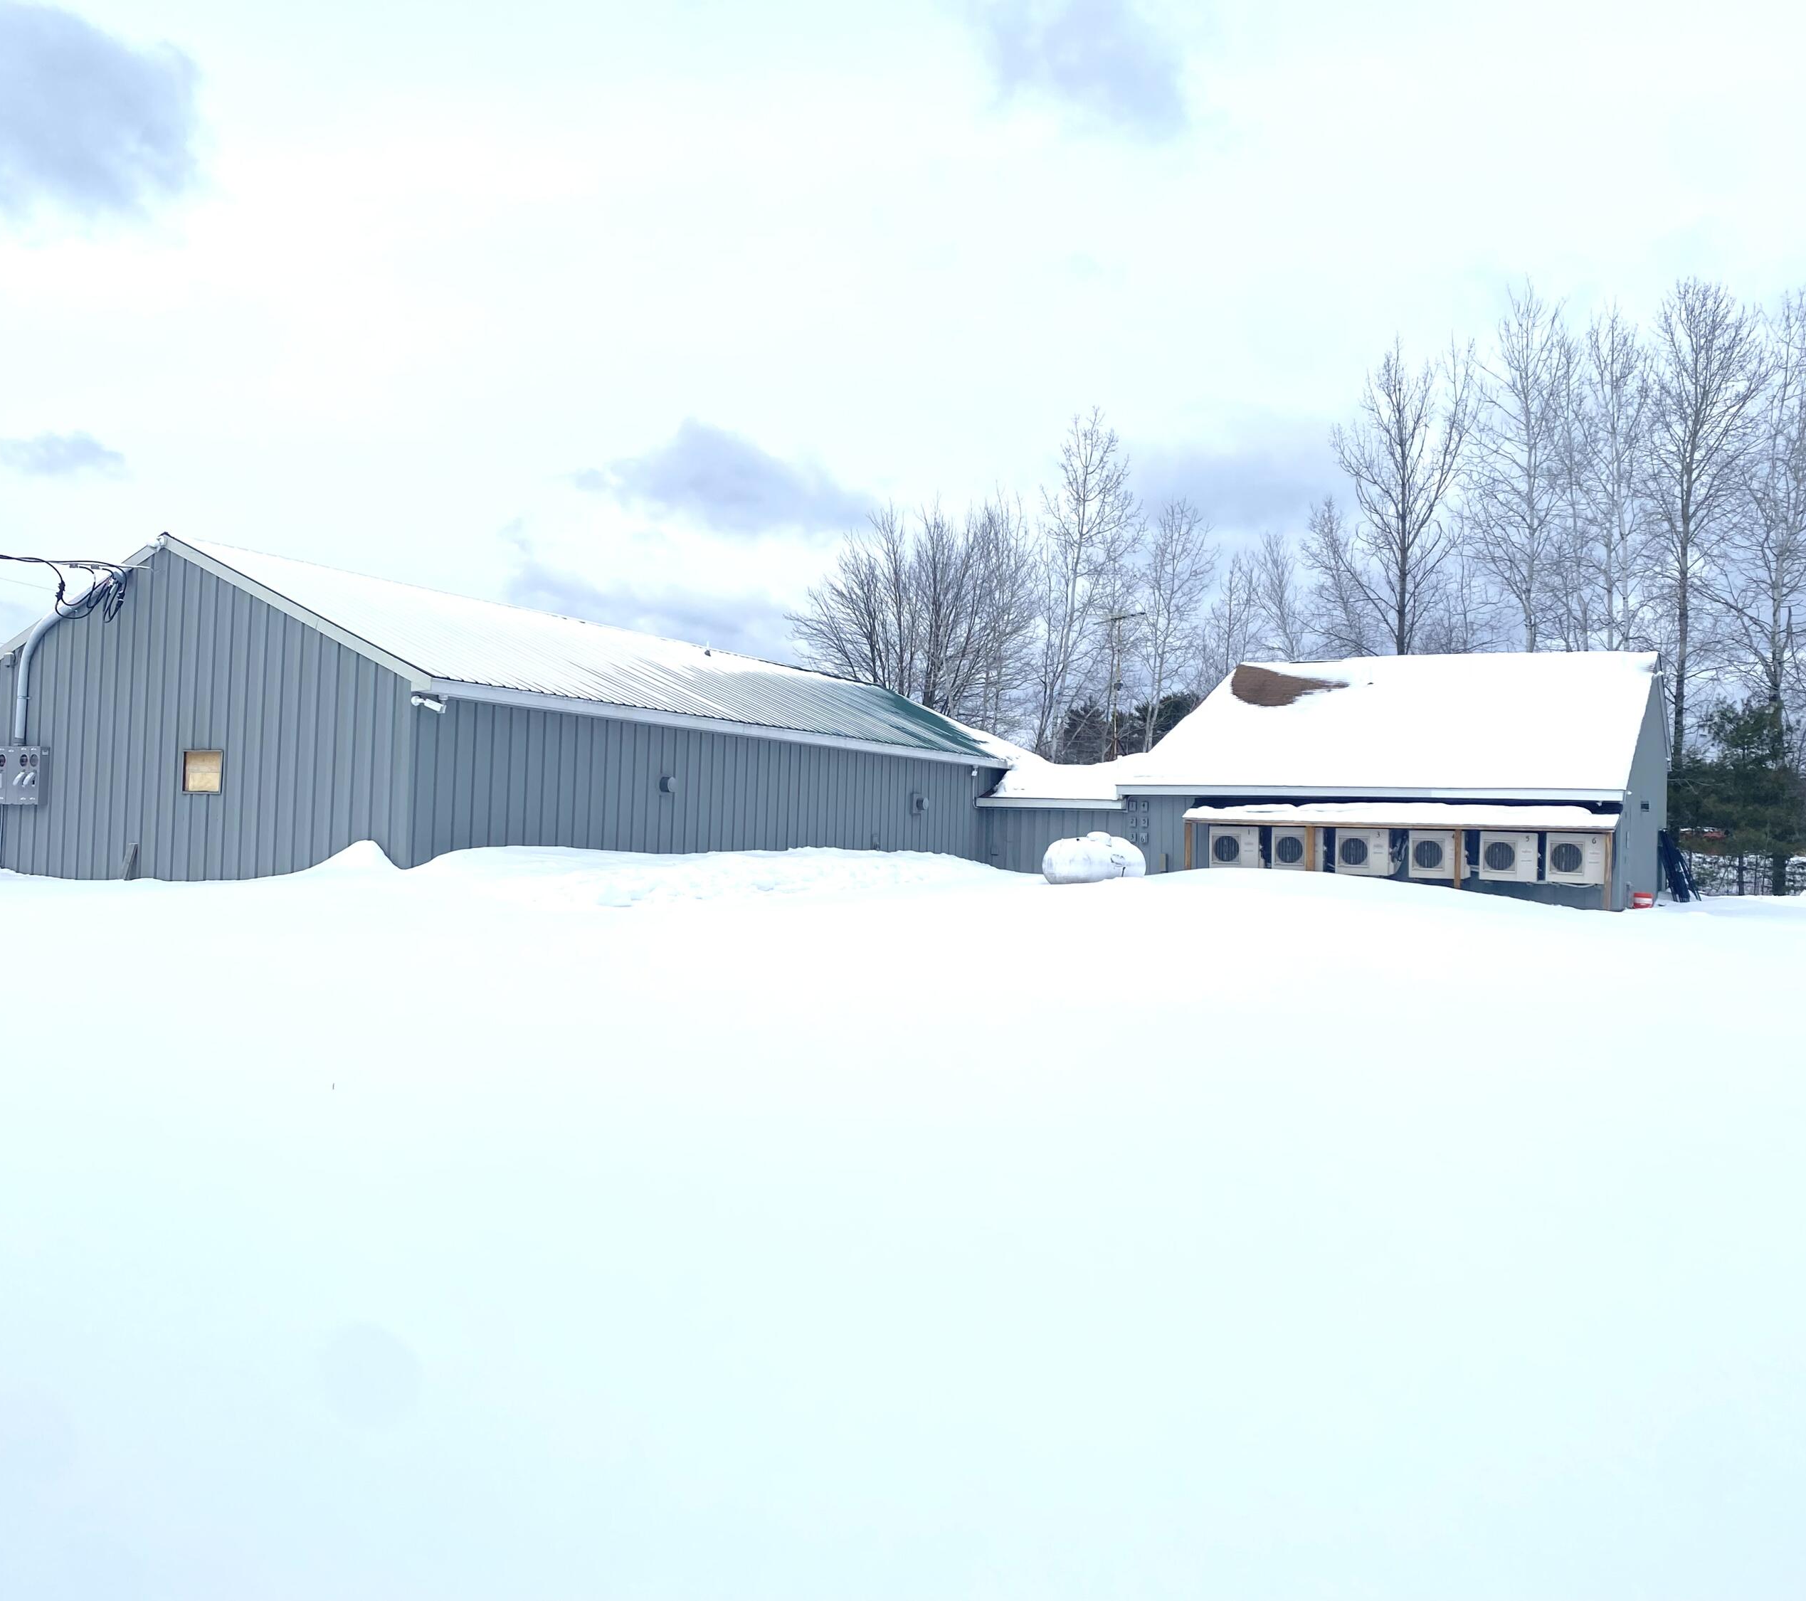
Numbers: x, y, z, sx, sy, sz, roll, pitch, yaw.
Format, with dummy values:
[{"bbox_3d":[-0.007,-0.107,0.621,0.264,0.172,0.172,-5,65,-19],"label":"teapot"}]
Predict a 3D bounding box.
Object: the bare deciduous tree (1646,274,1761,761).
[{"bbox_3d":[19.460,-5.190,38.960,3.080,15.060,2.930,2,-2,0],"label":"bare deciduous tree"}]

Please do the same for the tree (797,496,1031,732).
[{"bbox_3d":[0.250,-3.200,42.950,6.660,10.020,5.660,2,-2,0],"label":"tree"}]

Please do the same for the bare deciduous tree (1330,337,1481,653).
[{"bbox_3d":[12.450,-4.710,39.920,3.740,13.680,3.560,2,-2,0],"label":"bare deciduous tree"}]

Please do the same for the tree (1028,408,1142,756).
[{"bbox_3d":[5.300,-4.710,46.950,3.320,13.600,3.160,2,-2,0],"label":"tree"}]

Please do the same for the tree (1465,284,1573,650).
[{"bbox_3d":[15.840,-5.540,41.410,3.040,15.650,2.890,2,-2,0],"label":"tree"}]

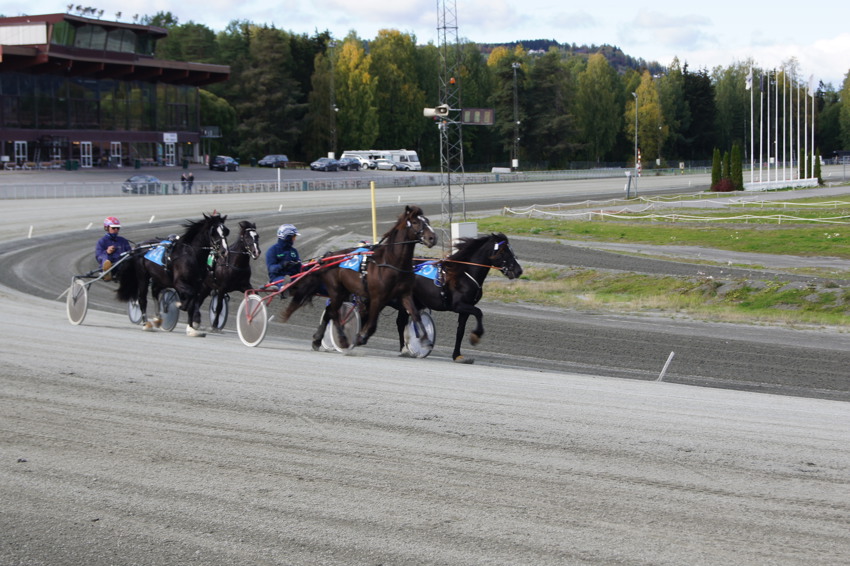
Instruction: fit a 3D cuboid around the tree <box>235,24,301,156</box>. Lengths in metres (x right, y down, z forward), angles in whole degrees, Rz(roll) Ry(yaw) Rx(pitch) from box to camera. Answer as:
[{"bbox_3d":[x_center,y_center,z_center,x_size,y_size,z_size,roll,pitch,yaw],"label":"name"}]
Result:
[{"bbox_3d":[-18.788,-22.612,232.000,8.400,16.423,8.400,0,4,0],"label":"tree"}]

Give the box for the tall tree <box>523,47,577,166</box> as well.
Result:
[{"bbox_3d":[16.344,-22.882,255.000,7.100,15.812,7.100,0,4,0],"label":"tall tree"}]

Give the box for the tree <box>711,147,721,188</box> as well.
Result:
[{"bbox_3d":[26.116,-10.250,174.000,0.950,3.866,0.950,0,4,0],"label":"tree"}]

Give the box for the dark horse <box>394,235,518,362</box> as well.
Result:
[{"bbox_3d":[0.441,0.175,27.100,0.650,1.830,2.450,-4,5,-42],"label":"dark horse"}]

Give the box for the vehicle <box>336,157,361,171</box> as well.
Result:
[{"bbox_3d":[-8.873,-13.712,223.000,1.780,1.470,4.300,2,4,22],"label":"vehicle"}]

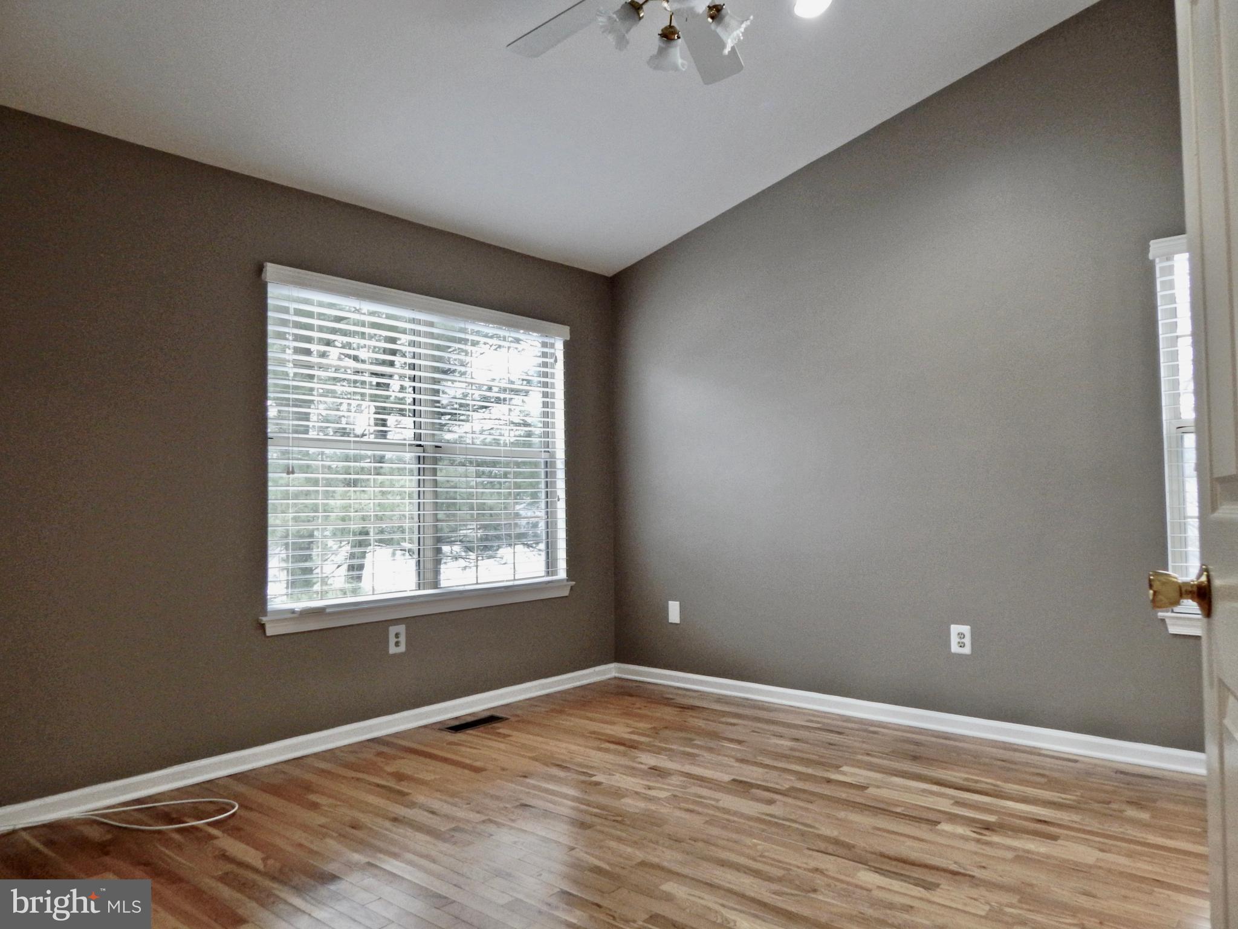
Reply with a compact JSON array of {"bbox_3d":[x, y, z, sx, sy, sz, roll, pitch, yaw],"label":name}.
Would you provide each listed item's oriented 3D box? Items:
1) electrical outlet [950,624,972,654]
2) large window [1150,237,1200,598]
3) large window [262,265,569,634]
[{"bbox_3d":[1.543,0.792,3.551,0.081,0.123,0.012,-4,-4,41],"label":"electrical outlet"},{"bbox_3d":[2.428,-0.139,2.800,0.850,1.542,0.100,-4,-4,41],"label":"large window"},{"bbox_3d":[-0.889,-0.051,4.023,0.100,1.605,1.841,-4,-4,41],"label":"large window"}]

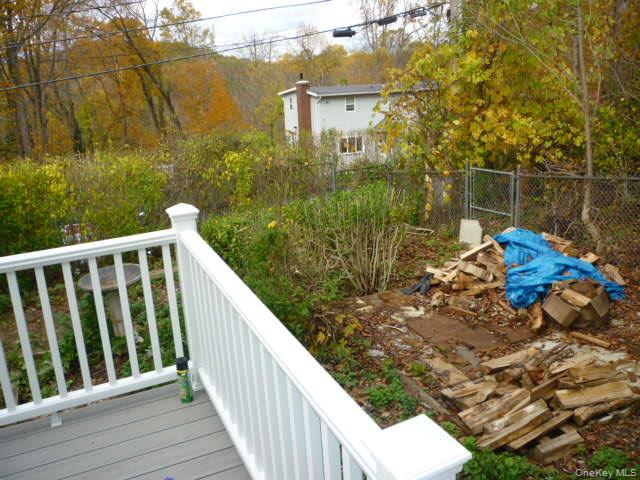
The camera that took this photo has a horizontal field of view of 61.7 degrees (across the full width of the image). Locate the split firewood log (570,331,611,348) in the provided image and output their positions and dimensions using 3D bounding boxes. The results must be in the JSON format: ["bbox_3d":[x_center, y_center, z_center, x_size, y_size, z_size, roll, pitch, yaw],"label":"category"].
[{"bbox_3d":[2.347,0.869,4.657,0.070,0.060,0.318,-16,22,-39],"label":"split firewood log"}]

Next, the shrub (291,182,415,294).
[{"bbox_3d":[0.362,-0.026,5.981,1.342,1.236,1.150,-2,17,0],"label":"shrub"}]

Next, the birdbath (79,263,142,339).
[{"bbox_3d":[-1.729,0.579,4.556,0.530,0.622,0.530,-2,17,0],"label":"birdbath"}]

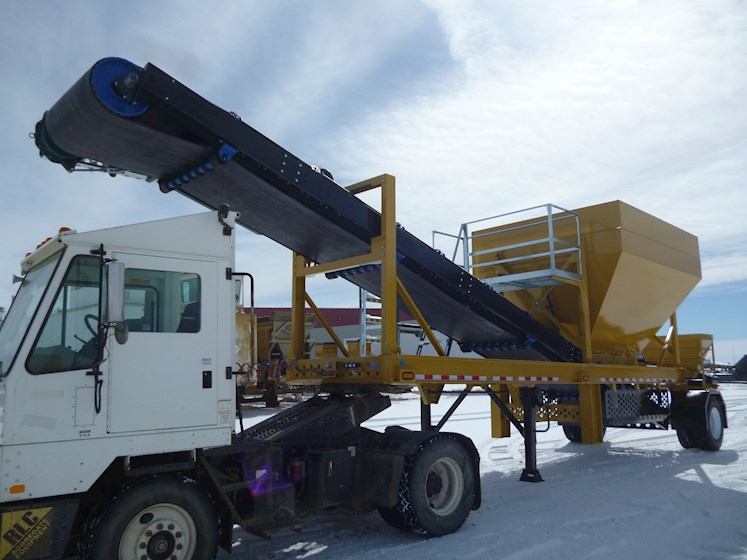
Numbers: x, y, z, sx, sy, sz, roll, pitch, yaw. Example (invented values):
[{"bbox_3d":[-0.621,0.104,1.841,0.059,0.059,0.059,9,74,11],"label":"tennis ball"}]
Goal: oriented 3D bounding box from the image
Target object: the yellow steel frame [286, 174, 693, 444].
[{"bbox_3d":[2.771,1.062,10.473,9.000,3.360,2.000,9,-13,-43],"label":"yellow steel frame"}]

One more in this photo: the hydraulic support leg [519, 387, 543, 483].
[{"bbox_3d":[2.165,2.125,8.366,0.230,1.280,0.220,9,-13,-43],"label":"hydraulic support leg"}]

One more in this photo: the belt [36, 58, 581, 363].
[{"bbox_3d":[0.264,-0.073,8.204,8.693,0.570,1.360,29,-26,-38],"label":"belt"}]

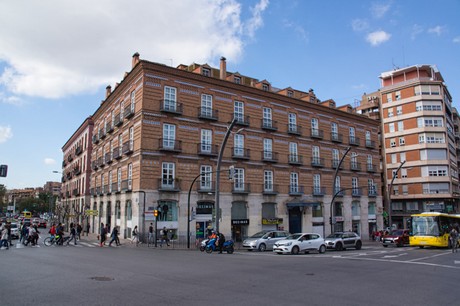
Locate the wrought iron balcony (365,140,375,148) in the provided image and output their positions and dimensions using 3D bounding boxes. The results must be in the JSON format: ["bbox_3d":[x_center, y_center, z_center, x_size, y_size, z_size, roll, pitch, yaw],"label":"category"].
[{"bbox_3d":[22.093,-1.241,54.066,2.200,1.150,0.500,6,-11,-36],"label":"wrought iron balcony"}]

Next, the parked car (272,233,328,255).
[{"bbox_3d":[5.100,6.551,24.997,4.060,1.450,1.780,5,-10,-31],"label":"parked car"}]

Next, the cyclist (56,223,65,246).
[{"bbox_3d":[-12.558,6.013,25.670,0.500,1.670,0.500,5,-11,-29],"label":"cyclist"}]

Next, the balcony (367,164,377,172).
[{"bbox_3d":[23.499,2.615,57.150,2.155,1.248,0.598,6,-11,-36],"label":"balcony"}]

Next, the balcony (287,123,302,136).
[{"bbox_3d":[8.138,-2.813,43.792,2.200,1.150,0.500,6,-11,-36],"label":"balcony"}]

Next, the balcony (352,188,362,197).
[{"bbox_3d":[19.774,6.252,53.853,2.155,1.248,0.598,6,-11,-36],"label":"balcony"}]

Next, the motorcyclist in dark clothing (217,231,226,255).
[{"bbox_3d":[-0.674,6.860,26.365,0.550,1.660,0.550,3,-9,-22],"label":"motorcyclist in dark clothing"}]

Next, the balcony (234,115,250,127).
[{"bbox_3d":[1.217,-3.685,39.448,2.243,1.190,0.536,7,-12,-35],"label":"balcony"}]

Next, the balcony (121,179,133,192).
[{"bbox_3d":[-11.075,3.647,37.111,0.598,1.248,1.950,5,-10,-30],"label":"balcony"}]

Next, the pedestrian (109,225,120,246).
[{"bbox_3d":[-9.320,6.721,28.012,0.720,1.640,0.480,2,-9,-12],"label":"pedestrian"}]

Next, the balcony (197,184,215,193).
[{"bbox_3d":[-2.276,3.513,35.297,2.226,1.155,0.546,6,-11,-35],"label":"balcony"}]

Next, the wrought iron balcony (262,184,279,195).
[{"bbox_3d":[4.816,4.294,40.301,2.226,1.155,0.546,6,-11,-35],"label":"wrought iron balcony"}]

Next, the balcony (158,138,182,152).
[{"bbox_3d":[-5.828,-0.714,34.036,2.200,1.200,0.500,6,-11,-36],"label":"balcony"}]

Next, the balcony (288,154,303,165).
[{"bbox_3d":[8.138,0.925,43.220,2.200,1.150,0.500,6,-11,-36],"label":"balcony"}]

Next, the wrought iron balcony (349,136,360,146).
[{"bbox_3d":[18.604,-1.634,51.498,2.200,1.150,0.500,6,-11,-36],"label":"wrought iron balcony"}]

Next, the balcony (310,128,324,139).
[{"bbox_3d":[12.215,-2.633,47.981,2.200,1.200,0.500,6,-11,-36],"label":"balcony"}]

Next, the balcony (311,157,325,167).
[{"bbox_3d":[11.626,1.318,45.789,2.200,1.150,0.500,6,-11,-36],"label":"balcony"}]

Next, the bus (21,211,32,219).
[{"bbox_3d":[-56.274,17.616,95.434,2.150,2.800,6.000,6,-11,-35],"label":"bus"}]

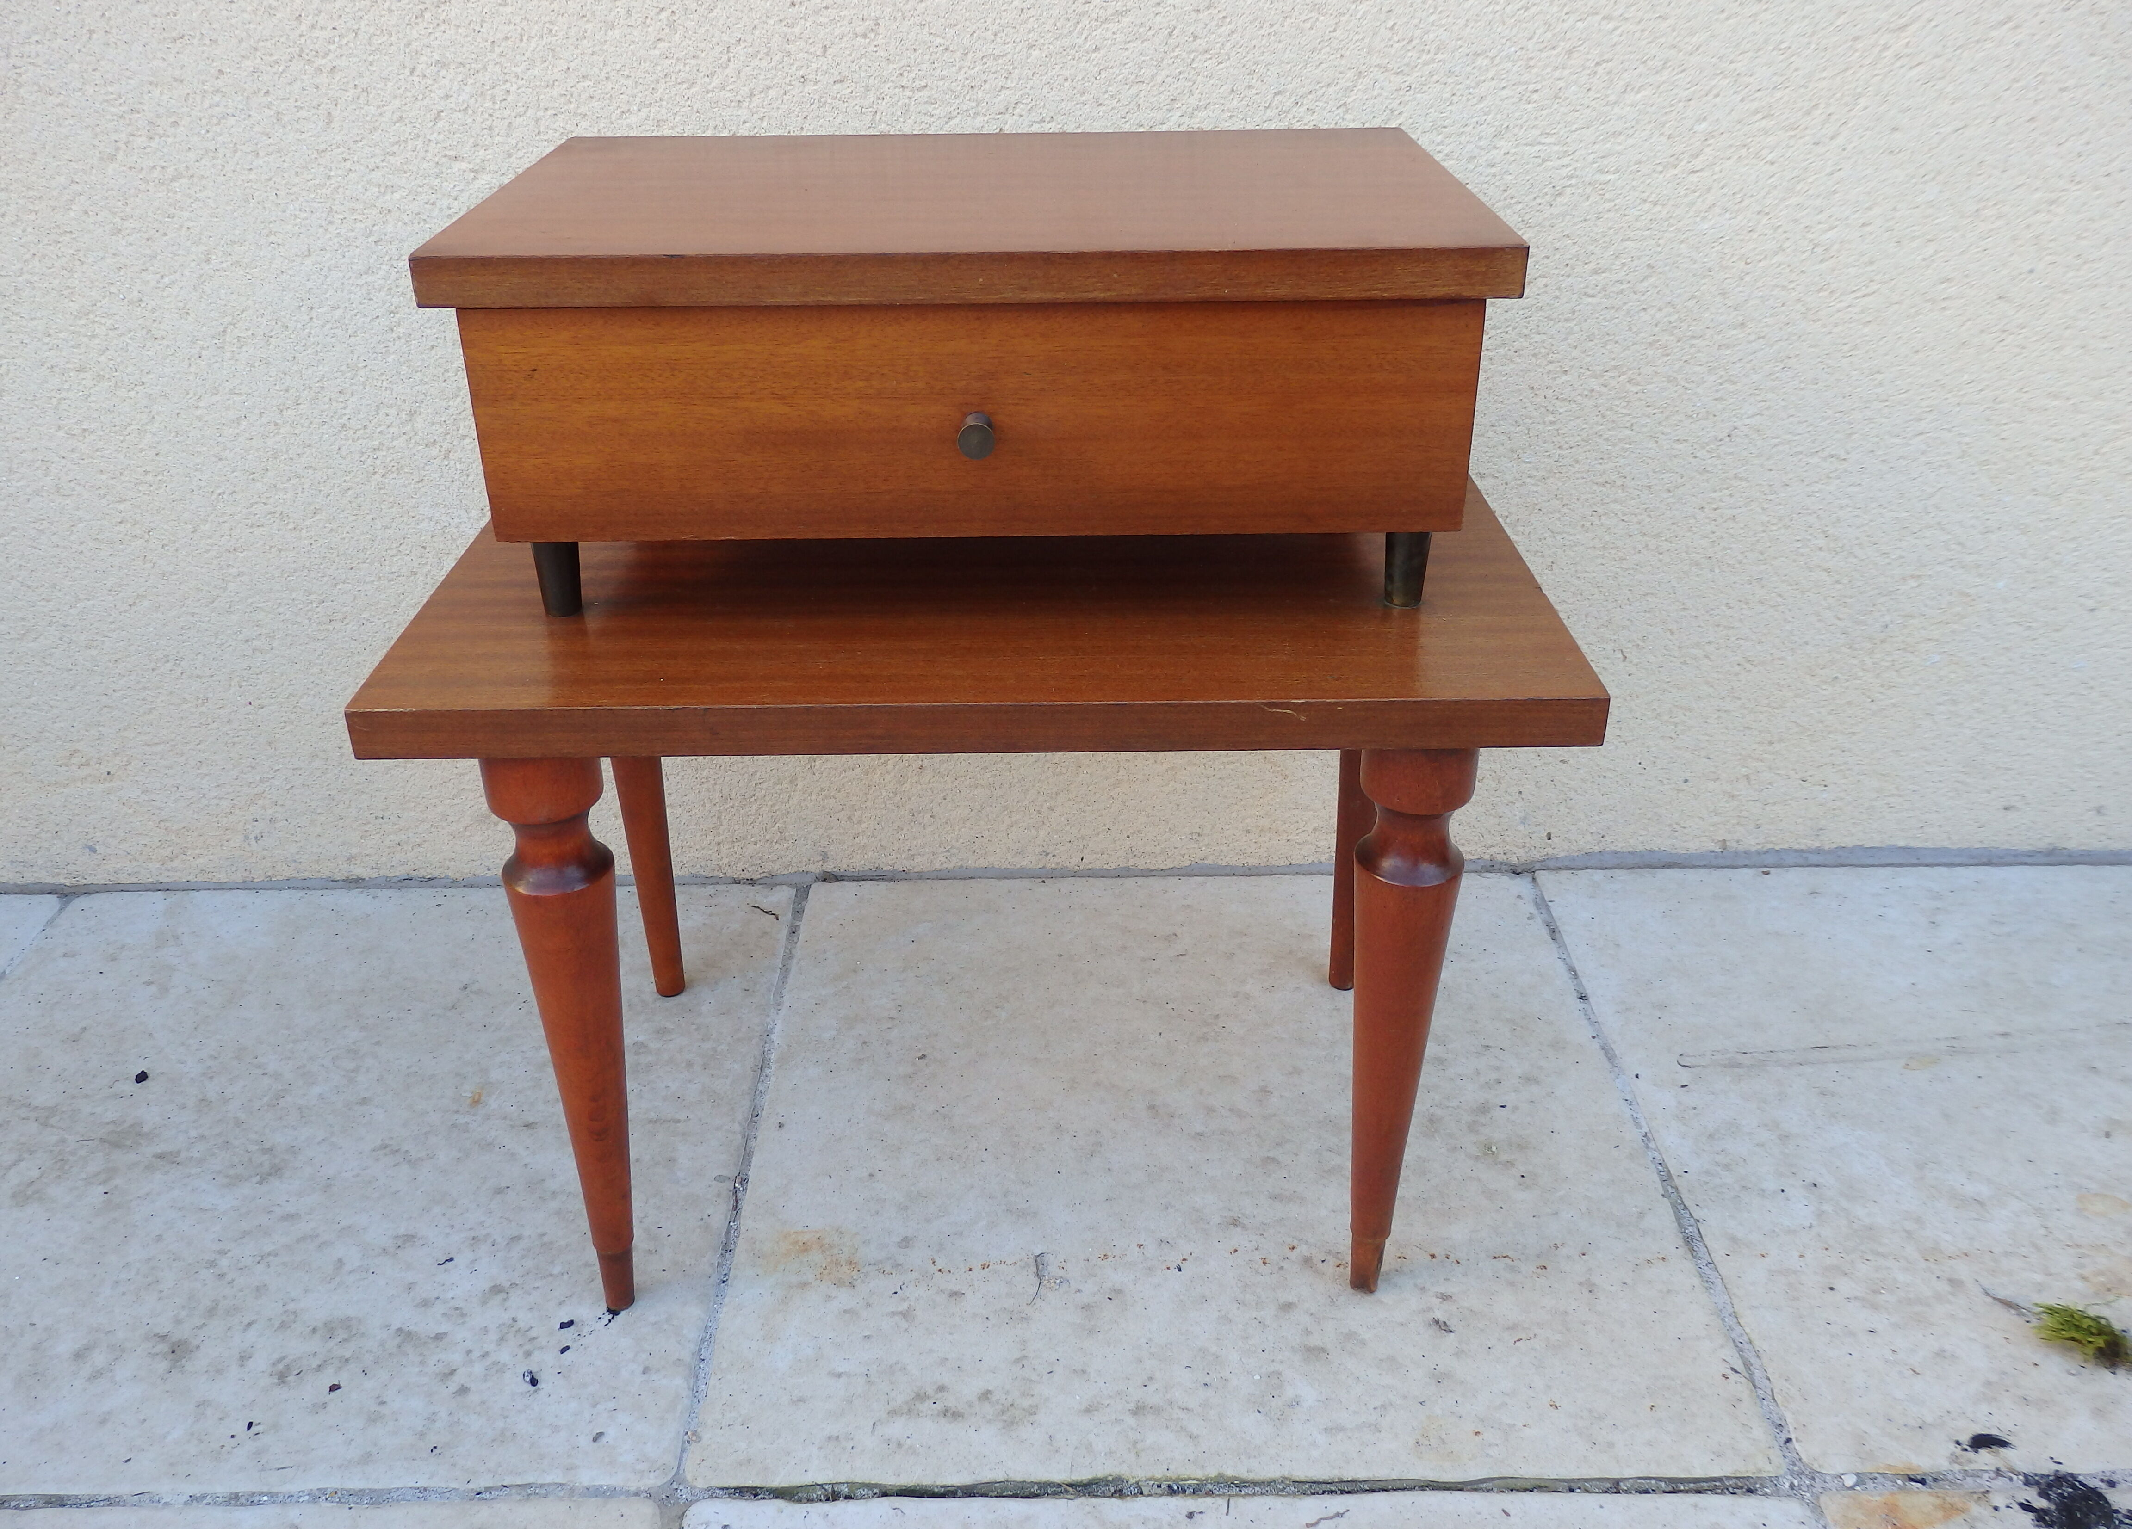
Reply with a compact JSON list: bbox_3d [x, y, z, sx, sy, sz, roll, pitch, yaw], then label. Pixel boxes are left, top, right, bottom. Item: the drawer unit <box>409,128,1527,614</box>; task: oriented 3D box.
[{"bbox_3d":[-0.038,-0.197,0.806,0.439,0.162,0.272,-1,30,-1],"label":"drawer unit"}]

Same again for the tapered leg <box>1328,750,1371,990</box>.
[{"bbox_3d":[0.184,-0.002,1.023,0.046,0.350,0.061,-1,30,-1],"label":"tapered leg"}]

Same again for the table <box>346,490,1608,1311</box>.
[{"bbox_3d":[-0.035,0.045,0.876,0.495,0.346,0.322,-1,30,0],"label":"table"}]

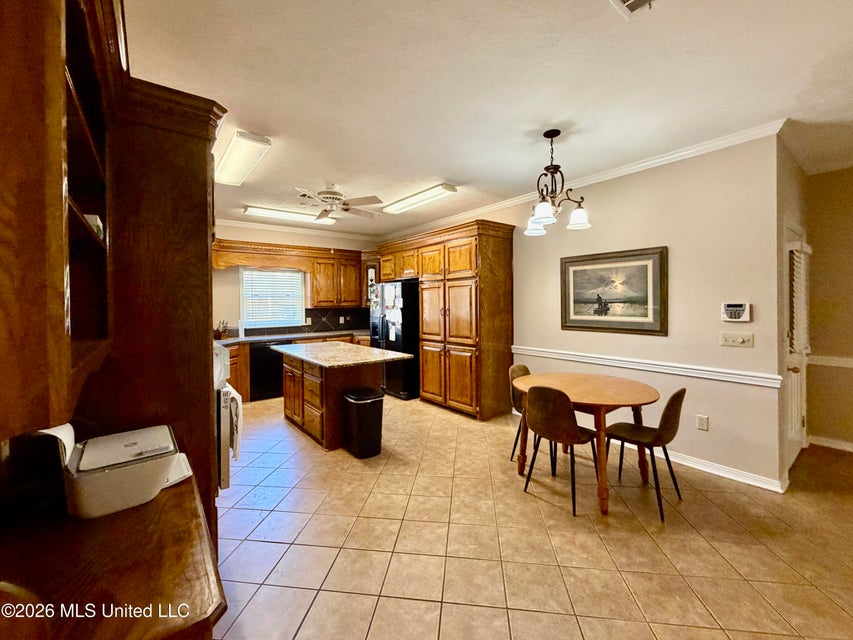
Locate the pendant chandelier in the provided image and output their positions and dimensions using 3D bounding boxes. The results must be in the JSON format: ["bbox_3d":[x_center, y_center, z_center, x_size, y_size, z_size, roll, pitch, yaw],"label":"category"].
[{"bbox_3d":[0.936,-1.049,2.594,0.554,0.730,0.554,-3,4,-38],"label":"pendant chandelier"}]

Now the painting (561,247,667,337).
[{"bbox_3d":[1.809,-0.269,3.441,0.042,0.796,1.014,-3,4,-38],"label":"painting"}]

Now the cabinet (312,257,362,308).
[{"bbox_3d":[-1.663,-0.642,6.143,0.922,0.803,0.367,-3,4,-38],"label":"cabinet"}]

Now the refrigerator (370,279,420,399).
[{"bbox_3d":[-0.364,0.280,5.645,0.727,1.778,0.943,-3,4,-38],"label":"refrigerator"}]

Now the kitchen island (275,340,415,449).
[{"bbox_3d":[-1.110,0.810,4.234,0.965,0.875,1.915,-3,4,-38],"label":"kitchen island"}]

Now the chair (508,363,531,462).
[{"bbox_3d":[1.025,0.849,3.074,0.446,0.857,0.526,-3,4,-38],"label":"chair"}]

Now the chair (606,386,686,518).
[{"bbox_3d":[1.560,0.868,2.487,0.446,0.864,0.526,-3,4,-38],"label":"chair"}]

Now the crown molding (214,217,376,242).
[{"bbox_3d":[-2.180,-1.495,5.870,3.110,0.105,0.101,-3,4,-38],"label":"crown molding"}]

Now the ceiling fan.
[{"bbox_3d":[-0.999,-1.298,3.643,1.296,0.288,1.296,-3,4,-38],"label":"ceiling fan"}]

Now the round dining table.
[{"bbox_3d":[1.259,0.907,2.784,1.025,0.763,1.025,-1,3,0],"label":"round dining table"}]

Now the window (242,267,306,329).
[{"bbox_3d":[-2.493,-0.353,5.712,0.994,0.943,0.086,-3,4,-38],"label":"window"}]

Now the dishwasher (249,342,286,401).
[{"bbox_3d":[-2.516,0.765,5.494,0.598,0.878,0.554,-3,4,-38],"label":"dishwasher"}]

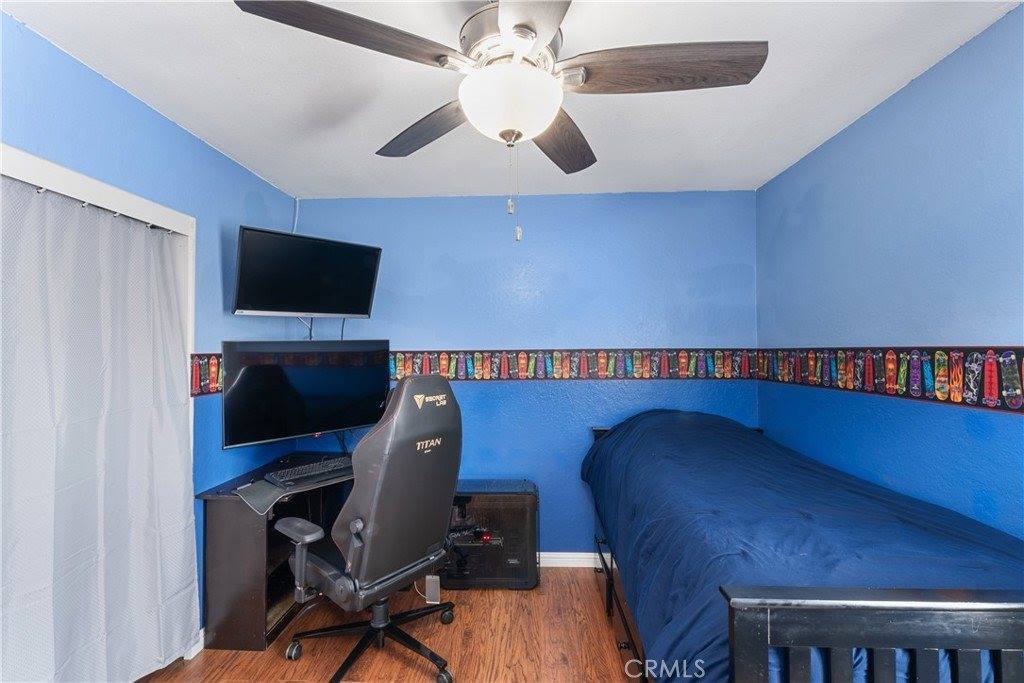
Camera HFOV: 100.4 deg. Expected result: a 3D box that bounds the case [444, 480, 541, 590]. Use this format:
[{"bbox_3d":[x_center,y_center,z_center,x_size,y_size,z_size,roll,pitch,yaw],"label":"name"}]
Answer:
[{"bbox_3d":[-0.126,1.187,2.660,0.568,0.570,0.255,0,-1,3],"label":"case"}]

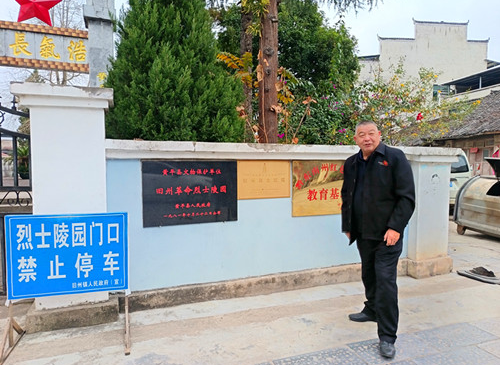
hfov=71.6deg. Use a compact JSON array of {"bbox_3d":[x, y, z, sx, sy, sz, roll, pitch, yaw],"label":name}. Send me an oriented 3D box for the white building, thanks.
[{"bbox_3d":[11.967,-5.494,28.242,9.260,11.870,8.000,0,3,-5],"label":"white building"}]

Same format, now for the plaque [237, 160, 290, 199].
[{"bbox_3d":[0.154,-0.027,3.634,0.600,0.400,0.030,-1,3,-21],"label":"plaque"}]

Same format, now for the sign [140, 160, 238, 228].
[{"bbox_3d":[-0.559,0.101,3.366,0.920,0.620,0.030,-1,3,-21],"label":"sign"}]

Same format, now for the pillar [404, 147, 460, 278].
[{"bbox_3d":[2.224,0.363,4.559,0.640,1.580,0.600,-1,3,-21],"label":"pillar"}]

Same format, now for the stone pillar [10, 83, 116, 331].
[{"bbox_3d":[-1.586,0.202,3.110,0.710,1.970,0.640,-1,3,-21],"label":"stone pillar"}]

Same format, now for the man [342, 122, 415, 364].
[{"bbox_3d":[0.976,0.356,2.658,0.580,1.670,0.500,2,4,43],"label":"man"}]

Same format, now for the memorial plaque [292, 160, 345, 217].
[{"bbox_3d":[0.888,0.067,3.920,0.910,0.610,0.030,-1,3,-21],"label":"memorial plaque"}]

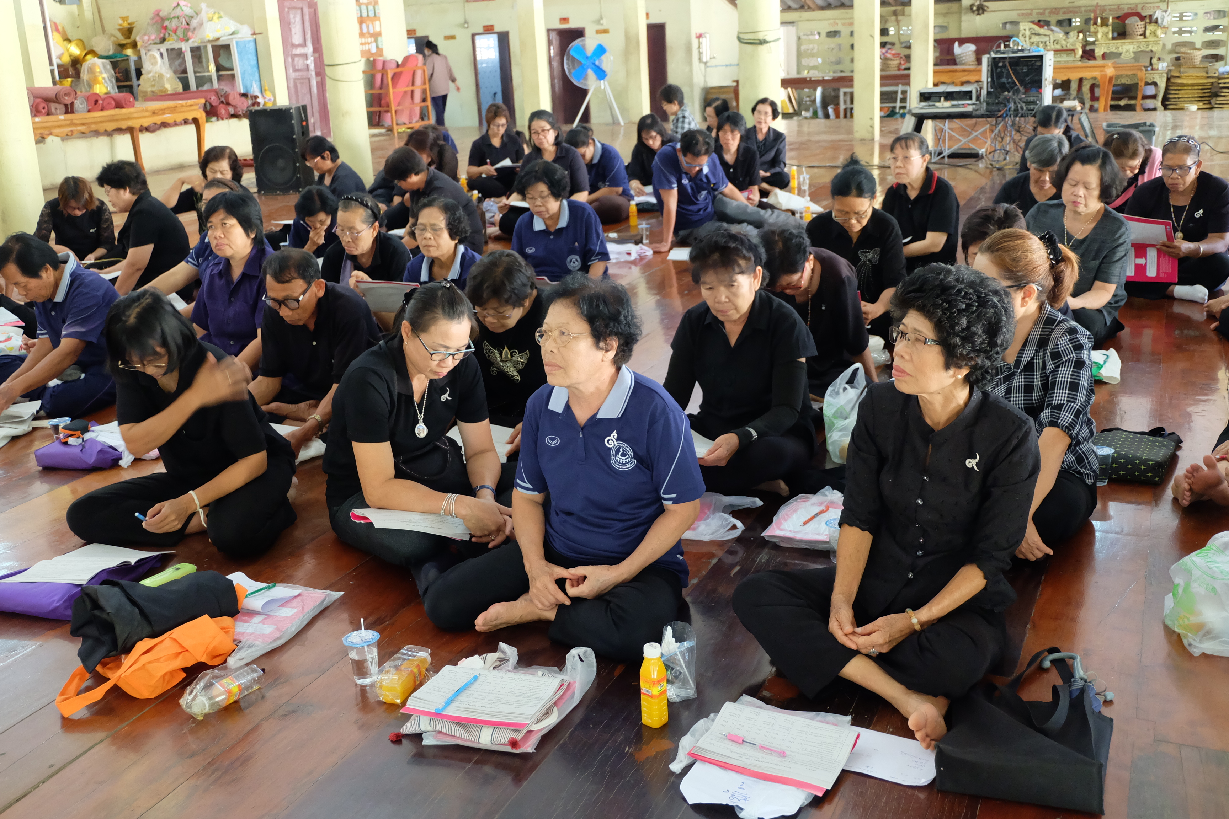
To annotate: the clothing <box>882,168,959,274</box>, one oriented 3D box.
[{"bbox_3d":[1.444,-0.888,5.826,0.430,0.530,0.310,11,22,39],"label":"clothing"}]

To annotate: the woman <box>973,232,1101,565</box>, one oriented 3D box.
[{"bbox_3d":[0.989,-0.081,3.284,0.620,0.820,0.520,-9,18,-20],"label":"woman"}]

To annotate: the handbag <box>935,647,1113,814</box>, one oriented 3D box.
[{"bbox_3d":[0.736,0.558,2.209,0.285,0.235,0.150,3,18,19],"label":"handbag"}]

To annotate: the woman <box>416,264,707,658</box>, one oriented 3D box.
[{"bbox_3d":[-0.096,0.104,3.030,0.670,0.840,0.580,4,18,22],"label":"woman"}]

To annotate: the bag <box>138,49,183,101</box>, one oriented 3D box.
[{"bbox_3d":[-5.419,-4.018,14.769,0.560,0.576,0.480,-3,17,1],"label":"bag"}]

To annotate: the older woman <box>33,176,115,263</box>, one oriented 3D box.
[{"bbox_3d":[-3.091,-0.949,7.185,0.640,0.750,0.620,-6,17,-11],"label":"older woman"}]

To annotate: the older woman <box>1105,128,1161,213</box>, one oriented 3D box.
[{"bbox_3d":[2.642,-1.039,6.199,0.560,0.700,0.600,1,17,14],"label":"older woman"}]

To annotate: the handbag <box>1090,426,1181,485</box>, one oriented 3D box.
[{"bbox_3d":[1.506,0.137,3.684,0.270,0.090,0.250,3,18,19],"label":"handbag"}]

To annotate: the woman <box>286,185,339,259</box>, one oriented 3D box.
[{"bbox_3d":[-1.360,-0.672,5.624,0.560,0.700,0.580,-2,17,3],"label":"woman"}]

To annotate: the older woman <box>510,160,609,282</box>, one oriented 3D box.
[{"bbox_3d":[-0.221,-0.730,5.562,0.570,0.780,0.570,4,18,21],"label":"older woman"}]

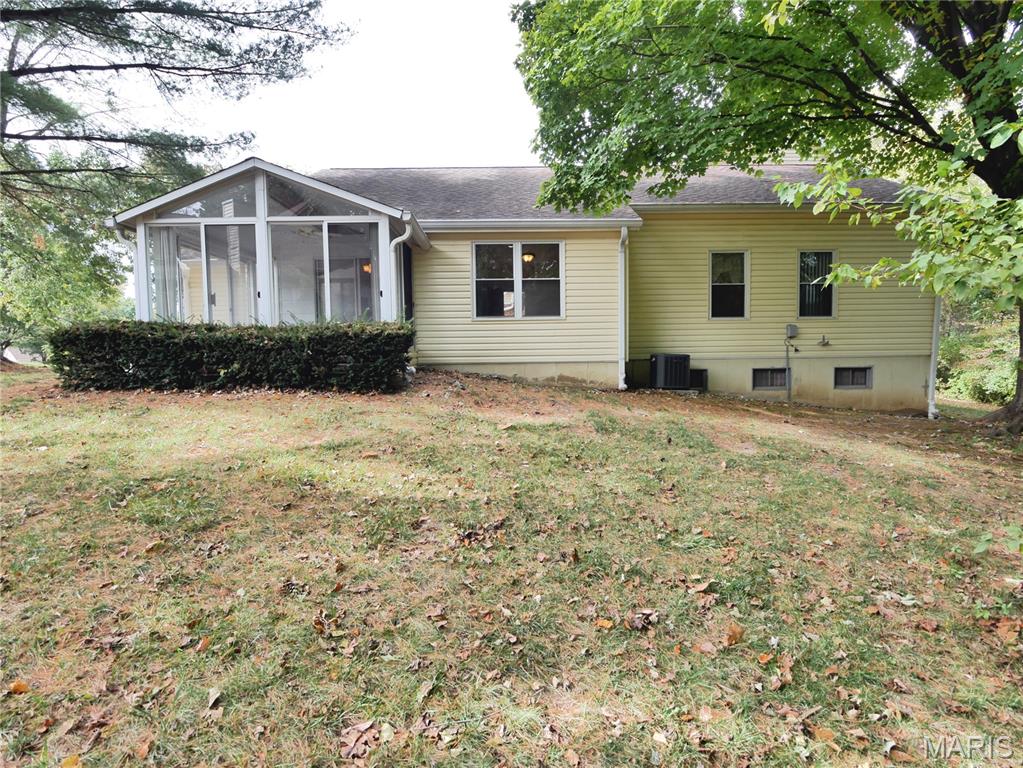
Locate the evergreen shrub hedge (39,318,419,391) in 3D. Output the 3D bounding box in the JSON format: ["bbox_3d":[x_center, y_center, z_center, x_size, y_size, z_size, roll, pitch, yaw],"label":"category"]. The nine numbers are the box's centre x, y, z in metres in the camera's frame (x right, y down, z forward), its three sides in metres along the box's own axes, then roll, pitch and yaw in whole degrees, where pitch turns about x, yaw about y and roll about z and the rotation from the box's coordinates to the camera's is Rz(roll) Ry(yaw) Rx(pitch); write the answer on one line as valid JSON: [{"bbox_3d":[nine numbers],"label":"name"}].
[{"bbox_3d":[-3.579,-0.368,7.270,4.448,0.878,1.071,-1,3,-1],"label":"evergreen shrub hedge"}]

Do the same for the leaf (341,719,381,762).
[{"bbox_3d":[-0.499,1.176,1.760,0.099,0.040,0.124,2,10,-2],"label":"leaf"}]

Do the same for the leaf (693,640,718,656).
[{"bbox_3d":[0.841,1.146,2.306,0.085,0.025,0.069,2,10,-2],"label":"leaf"}]

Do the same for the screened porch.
[{"bbox_3d":[-3.746,-1.780,9.934,4.404,3.304,4.049,-1,3,-1],"label":"screened porch"}]

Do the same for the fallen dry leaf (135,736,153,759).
[{"bbox_3d":[-1.180,1.165,1.706,0.050,0.022,0.075,-5,12,-37],"label":"fallen dry leaf"}]

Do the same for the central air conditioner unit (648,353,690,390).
[{"bbox_3d":[3.300,-0.276,11.225,0.711,0.720,0.683,-1,3,-1],"label":"central air conditioner unit"}]

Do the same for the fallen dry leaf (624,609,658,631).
[{"bbox_3d":[0.606,1.098,2.480,0.130,0.045,0.097,2,10,-2],"label":"fallen dry leaf"}]

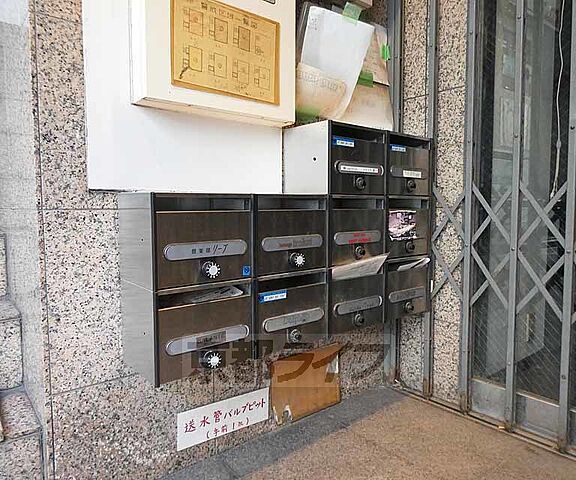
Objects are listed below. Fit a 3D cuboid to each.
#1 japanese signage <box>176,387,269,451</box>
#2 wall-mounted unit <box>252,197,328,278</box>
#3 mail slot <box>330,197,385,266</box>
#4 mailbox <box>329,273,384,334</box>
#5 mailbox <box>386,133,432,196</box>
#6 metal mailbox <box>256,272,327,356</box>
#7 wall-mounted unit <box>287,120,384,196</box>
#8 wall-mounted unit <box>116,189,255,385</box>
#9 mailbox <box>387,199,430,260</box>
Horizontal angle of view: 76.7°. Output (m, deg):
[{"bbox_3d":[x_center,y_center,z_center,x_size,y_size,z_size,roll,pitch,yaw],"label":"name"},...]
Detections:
[{"bbox_3d":[-0.209,0.608,1.251,0.346,0.121,0.010,-4,7,-36],"label":"japanese signage"},{"bbox_3d":[-0.044,-0.025,1.160,0.272,0.229,0.220,-4,7,-36],"label":"wall-mounted unit"},{"bbox_3d":[0.170,-0.039,1.305,0.267,0.227,0.232,-4,6,-36],"label":"mail slot"},{"bbox_3d":[0.171,0.193,1.324,0.267,0.216,0.232,-4,6,-36],"label":"mailbox"},{"bbox_3d":[0.384,-0.280,1.445,0.272,0.227,0.232,-4,6,-36],"label":"mailbox"},{"bbox_3d":[-0.043,0.205,1.182,0.272,0.229,0.220,-4,7,-36],"label":"metal mailbox"},{"bbox_3d":[0.166,-0.265,1.284,0.272,0.227,0.232,-4,6,-36],"label":"wall-mounted unit"},{"bbox_3d":[-0.268,0.104,0.994,0.267,0.455,0.237,-4,6,-36],"label":"wall-mounted unit"},{"bbox_3d":[0.400,-0.057,1.484,0.272,0.229,0.220,-4,7,-36],"label":"mailbox"}]

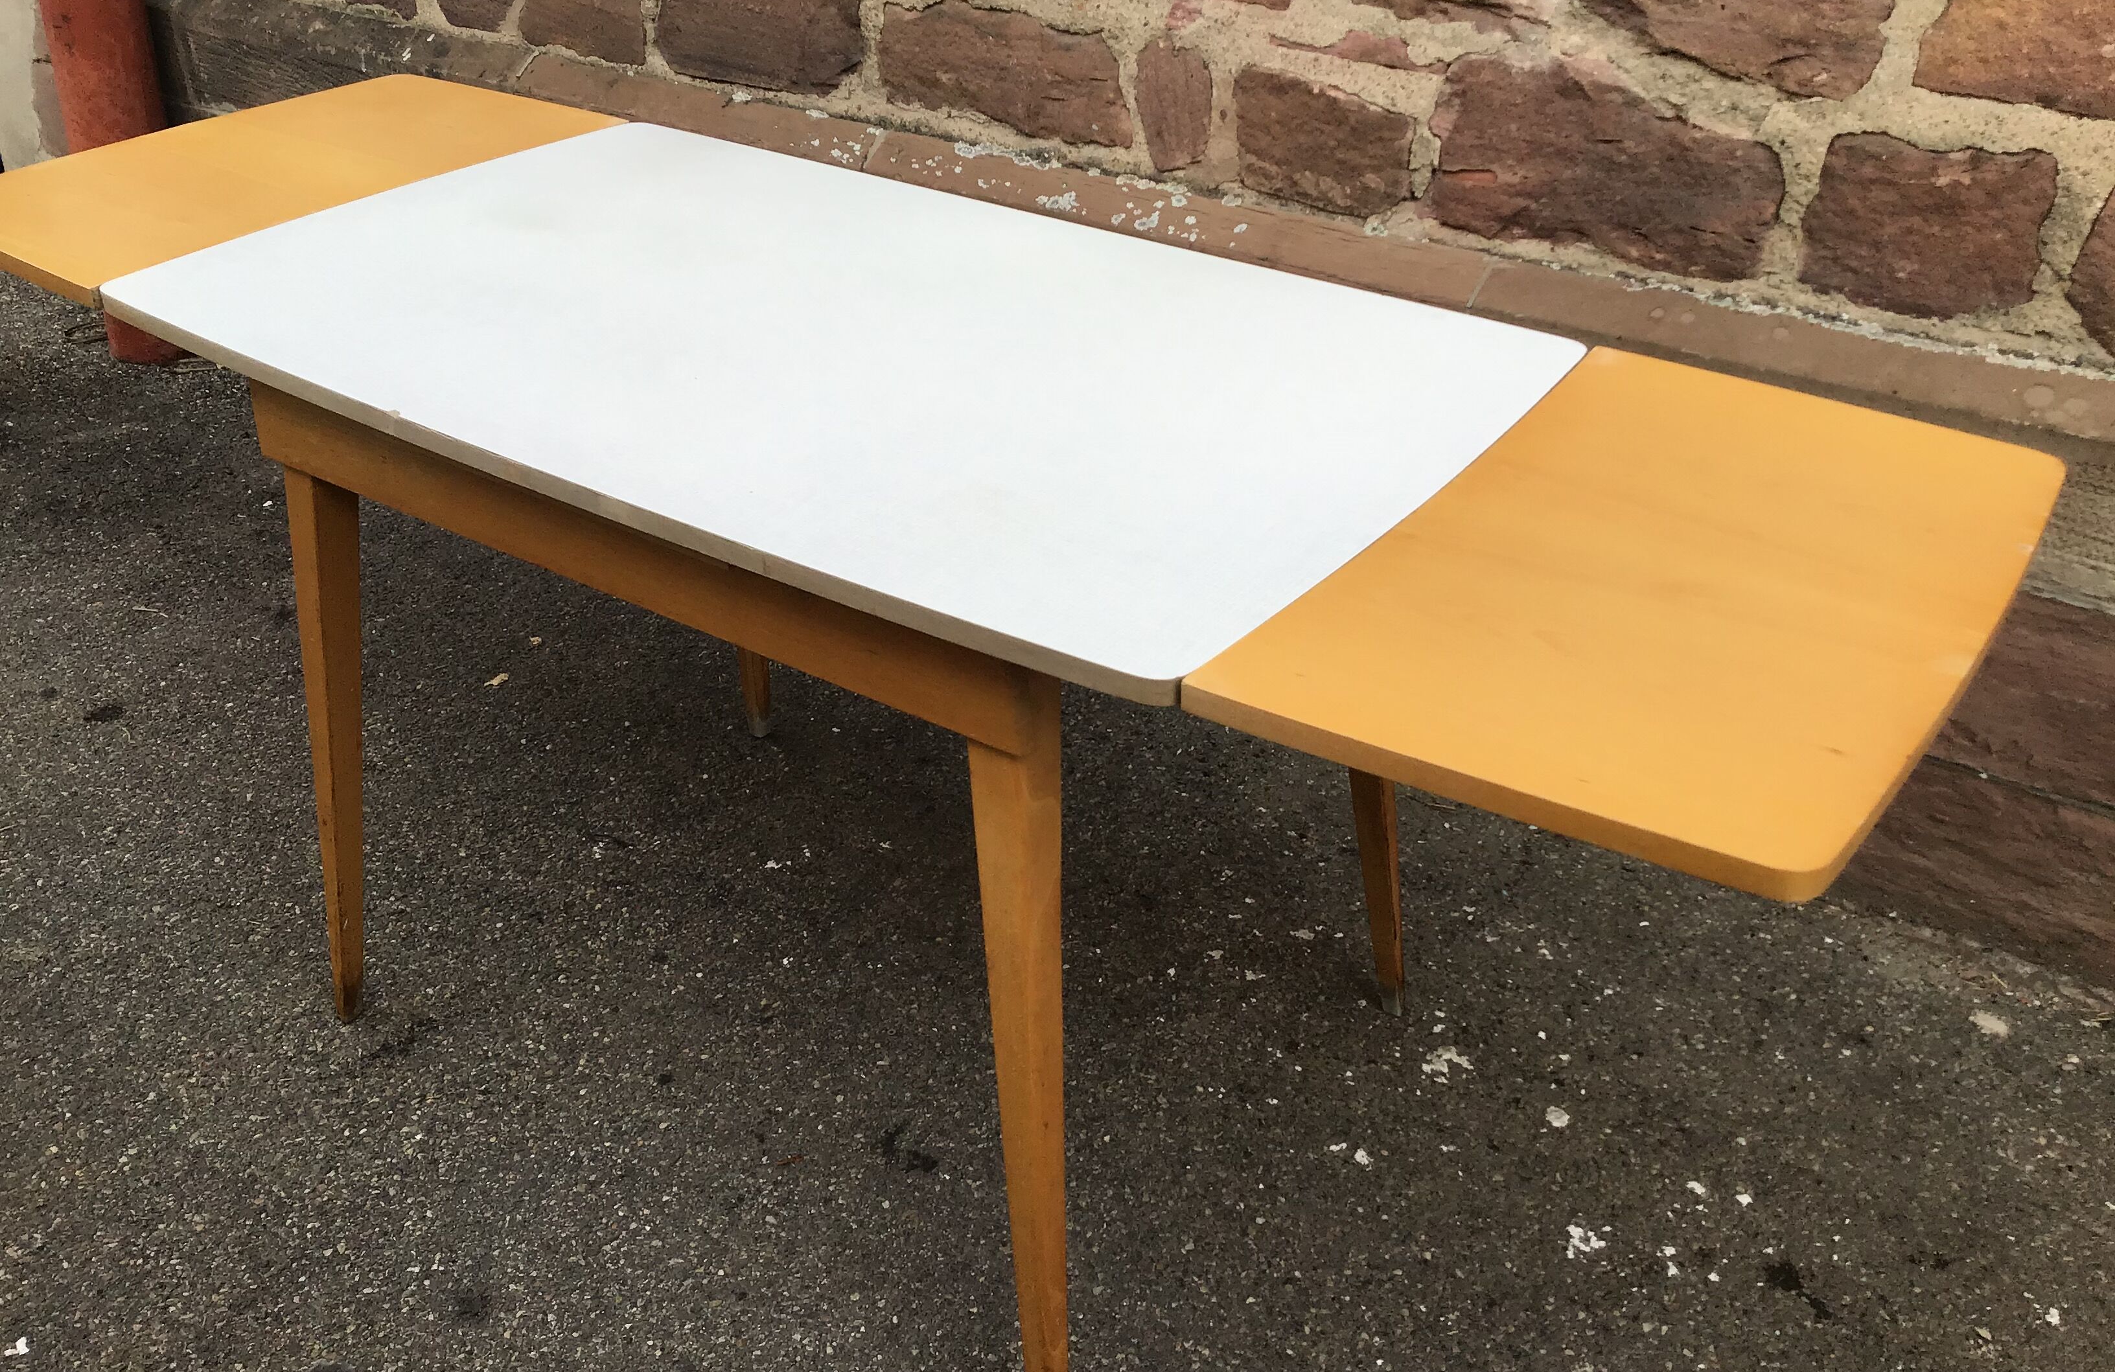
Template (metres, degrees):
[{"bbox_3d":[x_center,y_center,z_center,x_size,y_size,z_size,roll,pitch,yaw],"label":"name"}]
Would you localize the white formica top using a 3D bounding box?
[{"bbox_3d":[-0.199,-0.292,1.561,1.103,0.020,0.650,21,37,29],"label":"white formica top"}]

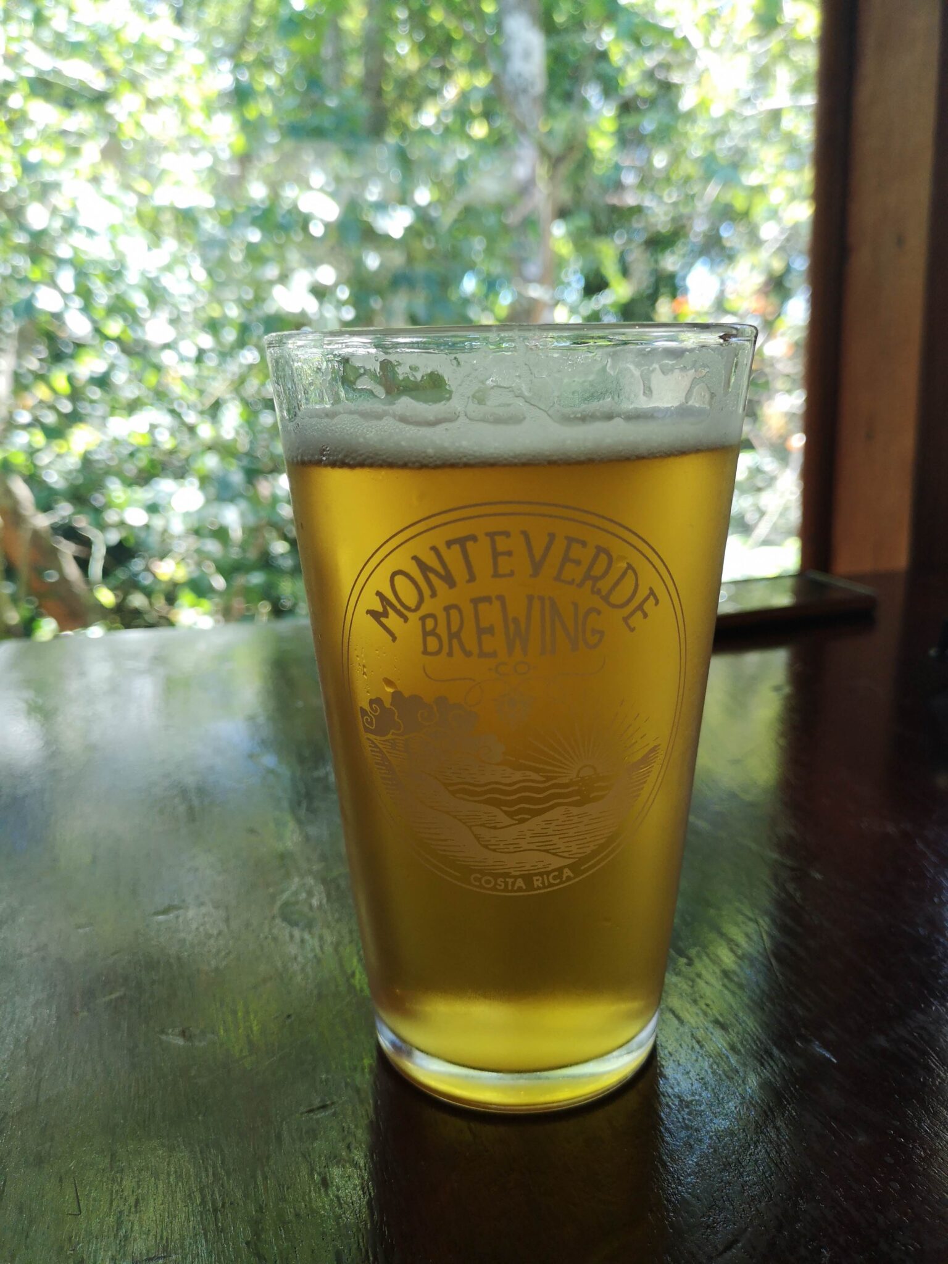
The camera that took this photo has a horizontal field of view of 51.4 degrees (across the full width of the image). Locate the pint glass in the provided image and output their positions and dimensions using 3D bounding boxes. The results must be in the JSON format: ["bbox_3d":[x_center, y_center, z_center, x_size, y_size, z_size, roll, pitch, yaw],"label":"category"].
[{"bbox_3d":[0.008,0.016,0.206,0.090,0.149,0.090,-1,15,2],"label":"pint glass"}]

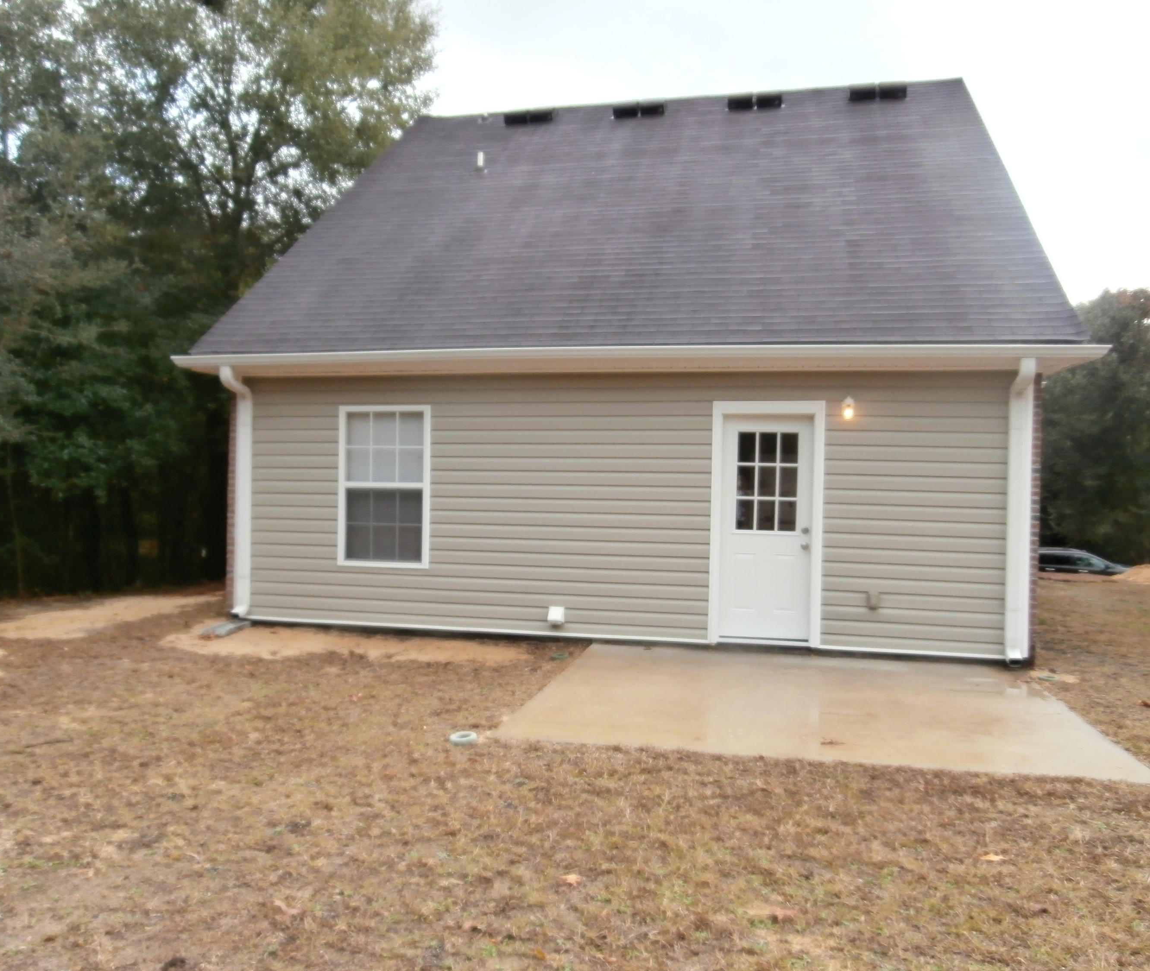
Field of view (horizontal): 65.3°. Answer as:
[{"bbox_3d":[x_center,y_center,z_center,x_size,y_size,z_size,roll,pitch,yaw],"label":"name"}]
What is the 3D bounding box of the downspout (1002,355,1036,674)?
[{"bbox_3d":[3.637,0.236,7.333,0.106,2.505,0.353,1,1,12],"label":"downspout"}]

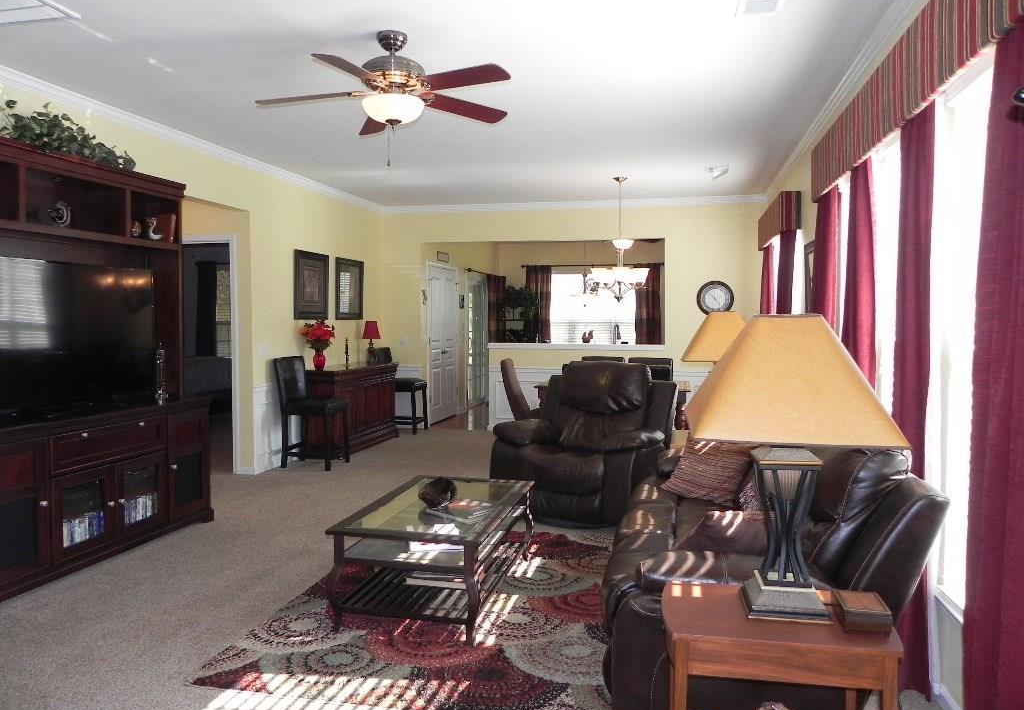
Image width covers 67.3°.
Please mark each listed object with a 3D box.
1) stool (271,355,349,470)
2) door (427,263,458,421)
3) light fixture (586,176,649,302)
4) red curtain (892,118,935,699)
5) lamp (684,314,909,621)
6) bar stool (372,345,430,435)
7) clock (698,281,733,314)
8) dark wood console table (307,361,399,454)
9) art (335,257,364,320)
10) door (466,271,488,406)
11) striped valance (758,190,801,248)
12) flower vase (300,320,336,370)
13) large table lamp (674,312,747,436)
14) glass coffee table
[{"bbox_3d":[-1.839,0.529,7.148,0.580,1.000,0.460,1,3,12],"label":"stool"},{"bbox_3d":[-0.915,-0.155,10.202,0.080,2.070,1.150,1,3,12],"label":"door"},{"bbox_3d":[1.041,-1.111,7.429,0.580,1.205,0.580,1,3,12],"label":"light fixture"},{"bbox_3d":[1.525,0.146,2.942,0.110,2.200,0.400,1,3,12],"label":"red curtain"},{"bbox_3d":[0.783,0.306,2.201,0.530,0.830,0.530,1,3,12],"label":"lamp"},{"bbox_3d":[-1.362,0.423,9.303,0.580,1.000,0.460,1,3,12],"label":"bar stool"},{"bbox_3d":[2.338,-0.640,8.813,0.420,0.420,0.050,1,3,12],"label":"clock"},{"bbox_3d":[-1.687,0.555,8.202,0.440,0.860,1.600,1,3,12],"label":"dark wood console table"},{"bbox_3d":[-1.802,-0.733,8.647,0.040,0.667,0.740,1,3,12],"label":"art"},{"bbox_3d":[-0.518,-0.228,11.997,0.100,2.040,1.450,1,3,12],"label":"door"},{"bbox_3d":[2.460,-1.201,7.148,0.165,0.345,1.830,1,3,12],"label":"striped valance"},{"bbox_3d":[-1.873,-0.101,7.484,0.330,0.500,0.350,1,3,12],"label":"flower vase"},{"bbox_3d":[1.409,0.168,5.162,0.530,0.820,0.530,1,3,12],"label":"large table lamp"},{"bbox_3d":[-0.341,0.981,3.897,0.690,0.460,1.220,1,3,12],"label":"glass coffee table"}]

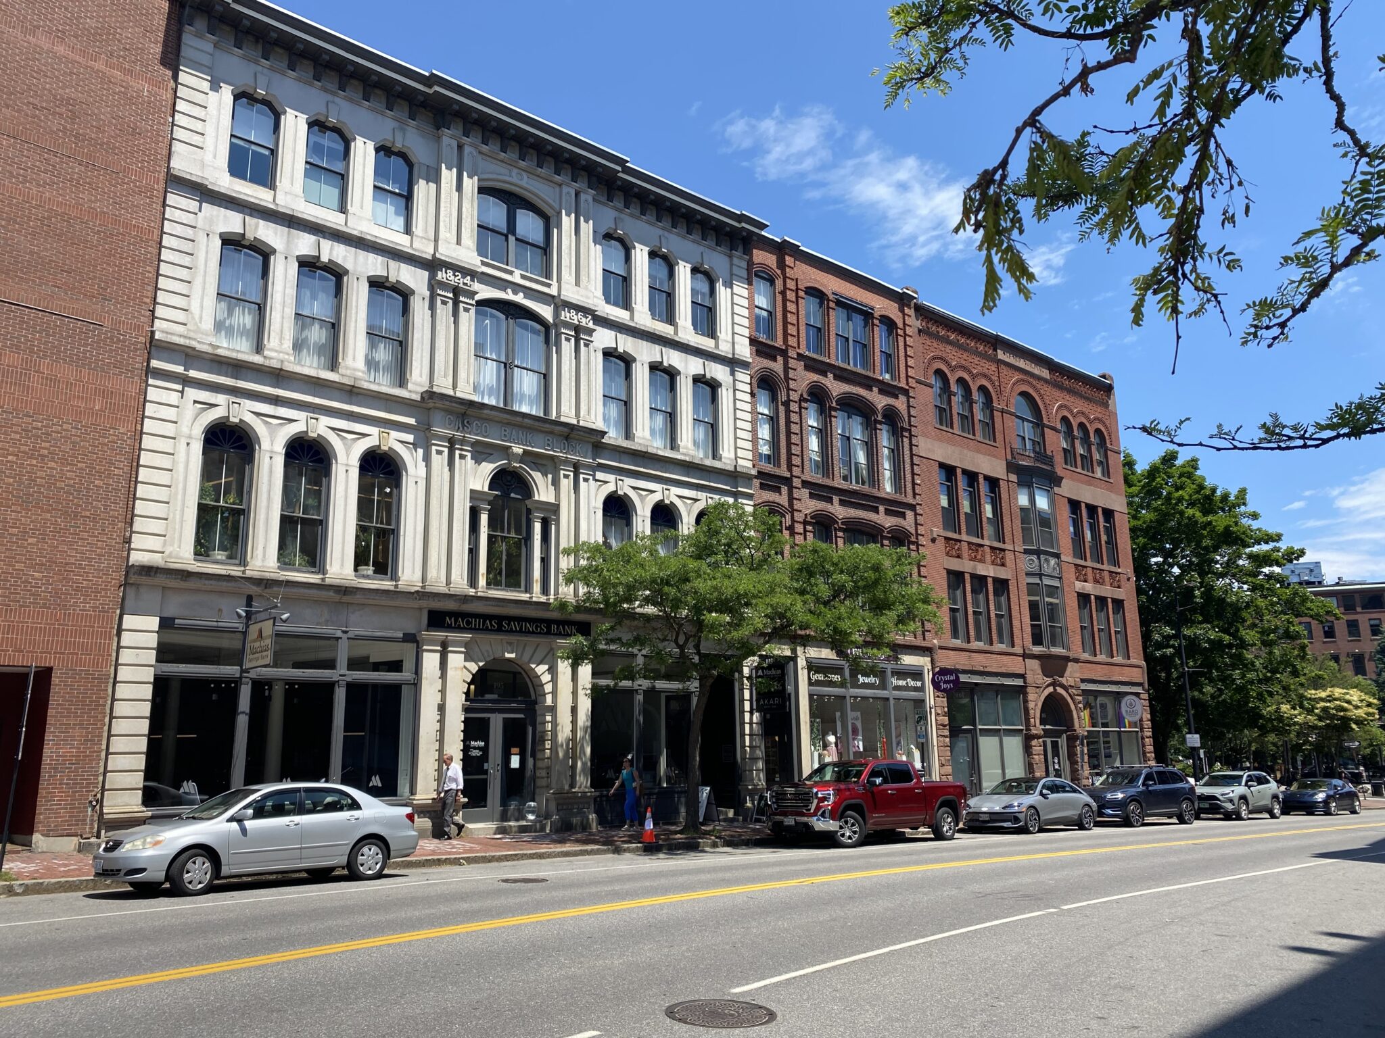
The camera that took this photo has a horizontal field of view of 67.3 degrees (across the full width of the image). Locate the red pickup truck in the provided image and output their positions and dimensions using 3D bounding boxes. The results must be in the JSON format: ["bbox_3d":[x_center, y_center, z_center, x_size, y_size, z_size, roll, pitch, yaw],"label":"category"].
[{"bbox_3d":[4.372,6.916,25.514,5.870,1.910,2.080,12,-18,-40],"label":"red pickup truck"}]

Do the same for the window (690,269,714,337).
[{"bbox_3d":[0.247,-6.434,31.272,1.030,2.220,0.200,10,-17,-40],"label":"window"}]

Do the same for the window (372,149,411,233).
[{"bbox_3d":[-7.221,-7.809,24.879,1.000,2.000,0.250,10,-17,-40],"label":"window"}]

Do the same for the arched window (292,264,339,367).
[{"bbox_3d":[-8.279,-4.467,22.798,1.080,2.460,0.200,10,-17,-40],"label":"arched window"}]

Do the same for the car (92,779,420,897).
[{"bbox_3d":[-6.346,4.701,15.589,1.720,1.470,4.530,-13,-19,42],"label":"car"}]

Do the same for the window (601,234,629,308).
[{"bbox_3d":[-2.173,-6.868,28.851,1.080,2.140,0.200,10,-17,-40],"label":"window"}]

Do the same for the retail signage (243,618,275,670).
[{"bbox_3d":[-8.181,2.368,19.698,0.080,0.880,1.360,10,-17,-40],"label":"retail signage"}]

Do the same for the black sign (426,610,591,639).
[{"bbox_3d":[-4.163,2.499,24.346,4.420,0.450,0.100,10,-17,-40],"label":"black sign"}]

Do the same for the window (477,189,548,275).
[{"bbox_3d":[-4.633,-7.419,26.989,2.150,2.080,0.250,10,-17,-40],"label":"window"}]

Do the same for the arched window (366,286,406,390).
[{"bbox_3d":[-7.124,-4.184,24.060,1.050,2.450,0.200,10,-17,-40],"label":"arched window"}]

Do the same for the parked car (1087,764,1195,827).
[{"bbox_3d":[14.132,8.834,33.173,4.950,1.790,1.960,11,-18,-38],"label":"parked car"}]

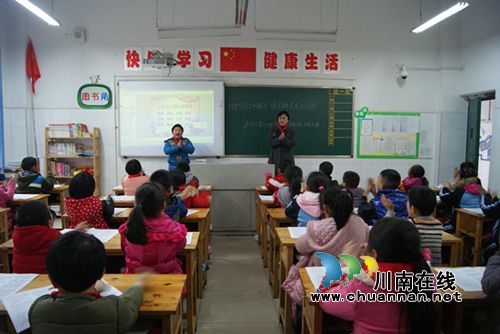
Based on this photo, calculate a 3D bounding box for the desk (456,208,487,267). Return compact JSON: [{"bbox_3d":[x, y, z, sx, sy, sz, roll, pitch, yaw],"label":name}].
[{"bbox_3d":[2.556,0.736,3.447,1.200,0.670,0.410,0,5,-3],"label":"desk"}]

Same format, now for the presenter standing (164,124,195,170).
[{"bbox_3d":[-1.038,0.102,5.582,0.450,1.460,0.320,-1,5,-7],"label":"presenter standing"}]

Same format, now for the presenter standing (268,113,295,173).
[{"bbox_3d":[0.510,-0.100,6.101,0.460,1.605,0.340,0,6,-3],"label":"presenter standing"}]

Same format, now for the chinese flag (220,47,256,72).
[{"bbox_3d":[-0.193,-1.833,6.432,0.610,0.404,0.015,0,6,-3],"label":"chinese flag"}]

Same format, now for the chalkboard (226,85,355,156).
[{"bbox_3d":[0.666,-0.765,6.376,2.190,1.200,0.060,0,5,-3],"label":"chalkboard"}]

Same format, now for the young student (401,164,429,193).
[{"bbox_3d":[1.966,0.472,4.590,0.400,1.017,0.520,0,6,-3],"label":"young student"}]

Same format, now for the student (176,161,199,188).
[{"bbox_3d":[-0.724,0.456,4.505,0.400,1.063,0.520,0,6,2],"label":"student"}]

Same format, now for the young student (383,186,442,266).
[{"bbox_3d":[0.997,0.652,2.406,0.420,1.079,0.560,-2,6,-18],"label":"young student"}]

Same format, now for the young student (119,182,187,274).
[{"bbox_3d":[-0.573,0.647,2.277,0.420,1.113,0.560,0,6,-3],"label":"young student"}]

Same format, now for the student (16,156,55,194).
[{"bbox_3d":[-2.487,0.422,4.389,0.420,1.096,0.550,1,5,7],"label":"student"}]

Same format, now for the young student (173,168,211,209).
[{"bbox_3d":[-0.633,0.515,3.872,0.420,1.016,0.550,1,5,7],"label":"young student"}]

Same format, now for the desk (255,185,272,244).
[{"bbox_3d":[0.690,0.600,4.870,1.200,0.670,0.410,0,5,-3],"label":"desk"}]

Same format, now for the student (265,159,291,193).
[{"bbox_3d":[0.343,0.445,4.556,0.420,1.077,0.520,-1,6,-11],"label":"student"}]

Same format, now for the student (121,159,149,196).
[{"bbox_3d":[-1.352,0.446,4.472,0.380,1.089,0.520,0,6,2],"label":"student"}]

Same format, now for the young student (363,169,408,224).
[{"bbox_3d":[1.112,0.548,3.202,0.420,1.082,0.550,-1,5,-15],"label":"young student"}]

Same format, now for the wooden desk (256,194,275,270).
[{"bbox_3d":[0.724,0.671,4.104,1.200,0.670,0.410,0,5,-3],"label":"wooden desk"}]

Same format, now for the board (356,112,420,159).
[{"bbox_3d":[2.403,-0.533,6.510,1.020,0.770,0.030,0,5,-3],"label":"board"}]

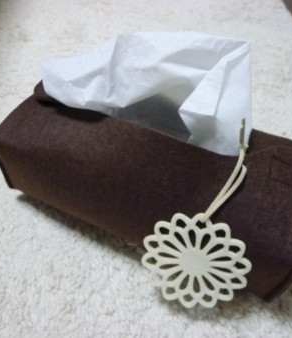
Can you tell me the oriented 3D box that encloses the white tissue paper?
[{"bbox_3d":[0.003,-0.070,0.261,0.178,0.078,0.058,21,53,12],"label":"white tissue paper"}]

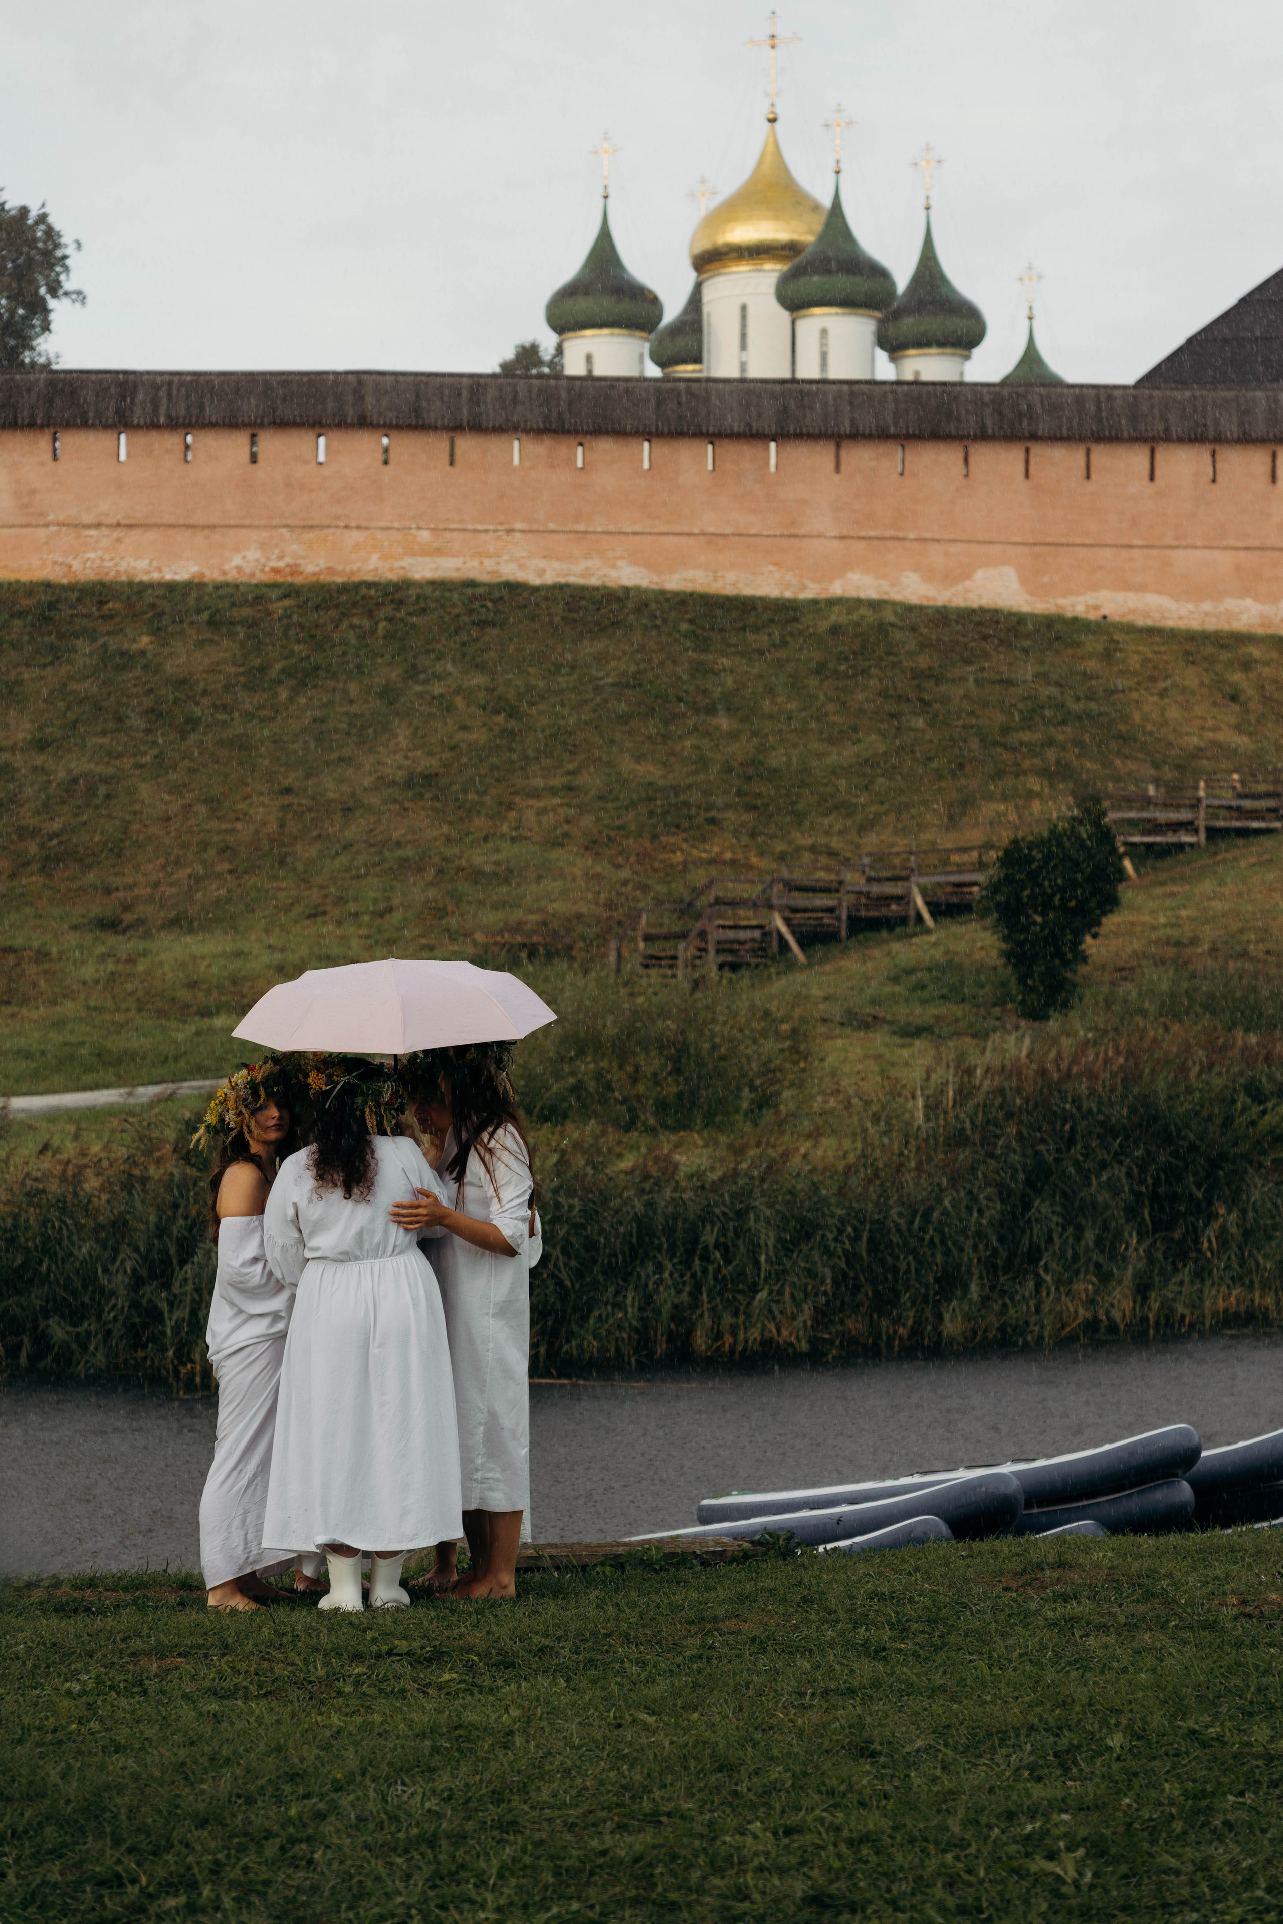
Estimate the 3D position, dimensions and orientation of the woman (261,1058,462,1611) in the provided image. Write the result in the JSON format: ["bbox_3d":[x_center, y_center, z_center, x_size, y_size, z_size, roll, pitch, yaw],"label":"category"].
[{"bbox_3d":[-0.867,1.156,11.600,0.610,1.700,0.480,0,-2,3],"label":"woman"}]

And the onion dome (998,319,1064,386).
[{"bbox_3d":[19.507,-29.342,187.000,4.500,5.600,4.500,-1,-3,25],"label":"onion dome"}]

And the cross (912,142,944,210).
[{"bbox_3d":[14.059,-38.584,183.600,1.700,3.300,0.300,-1,-3,25],"label":"cross"}]

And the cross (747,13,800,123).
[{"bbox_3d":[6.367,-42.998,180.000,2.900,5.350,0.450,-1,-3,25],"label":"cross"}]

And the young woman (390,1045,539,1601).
[{"bbox_3d":[-0.562,1.145,11.850,0.470,1.730,0.480,-1,-3,18],"label":"young woman"}]

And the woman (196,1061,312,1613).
[{"bbox_3d":[-1.184,1.163,11.600,0.440,1.690,0.460,1,-3,-16],"label":"woman"}]

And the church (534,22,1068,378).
[{"bbox_3d":[7.308,-28.388,180.000,24.000,33.000,27.000,-1,-3,25],"label":"church"}]

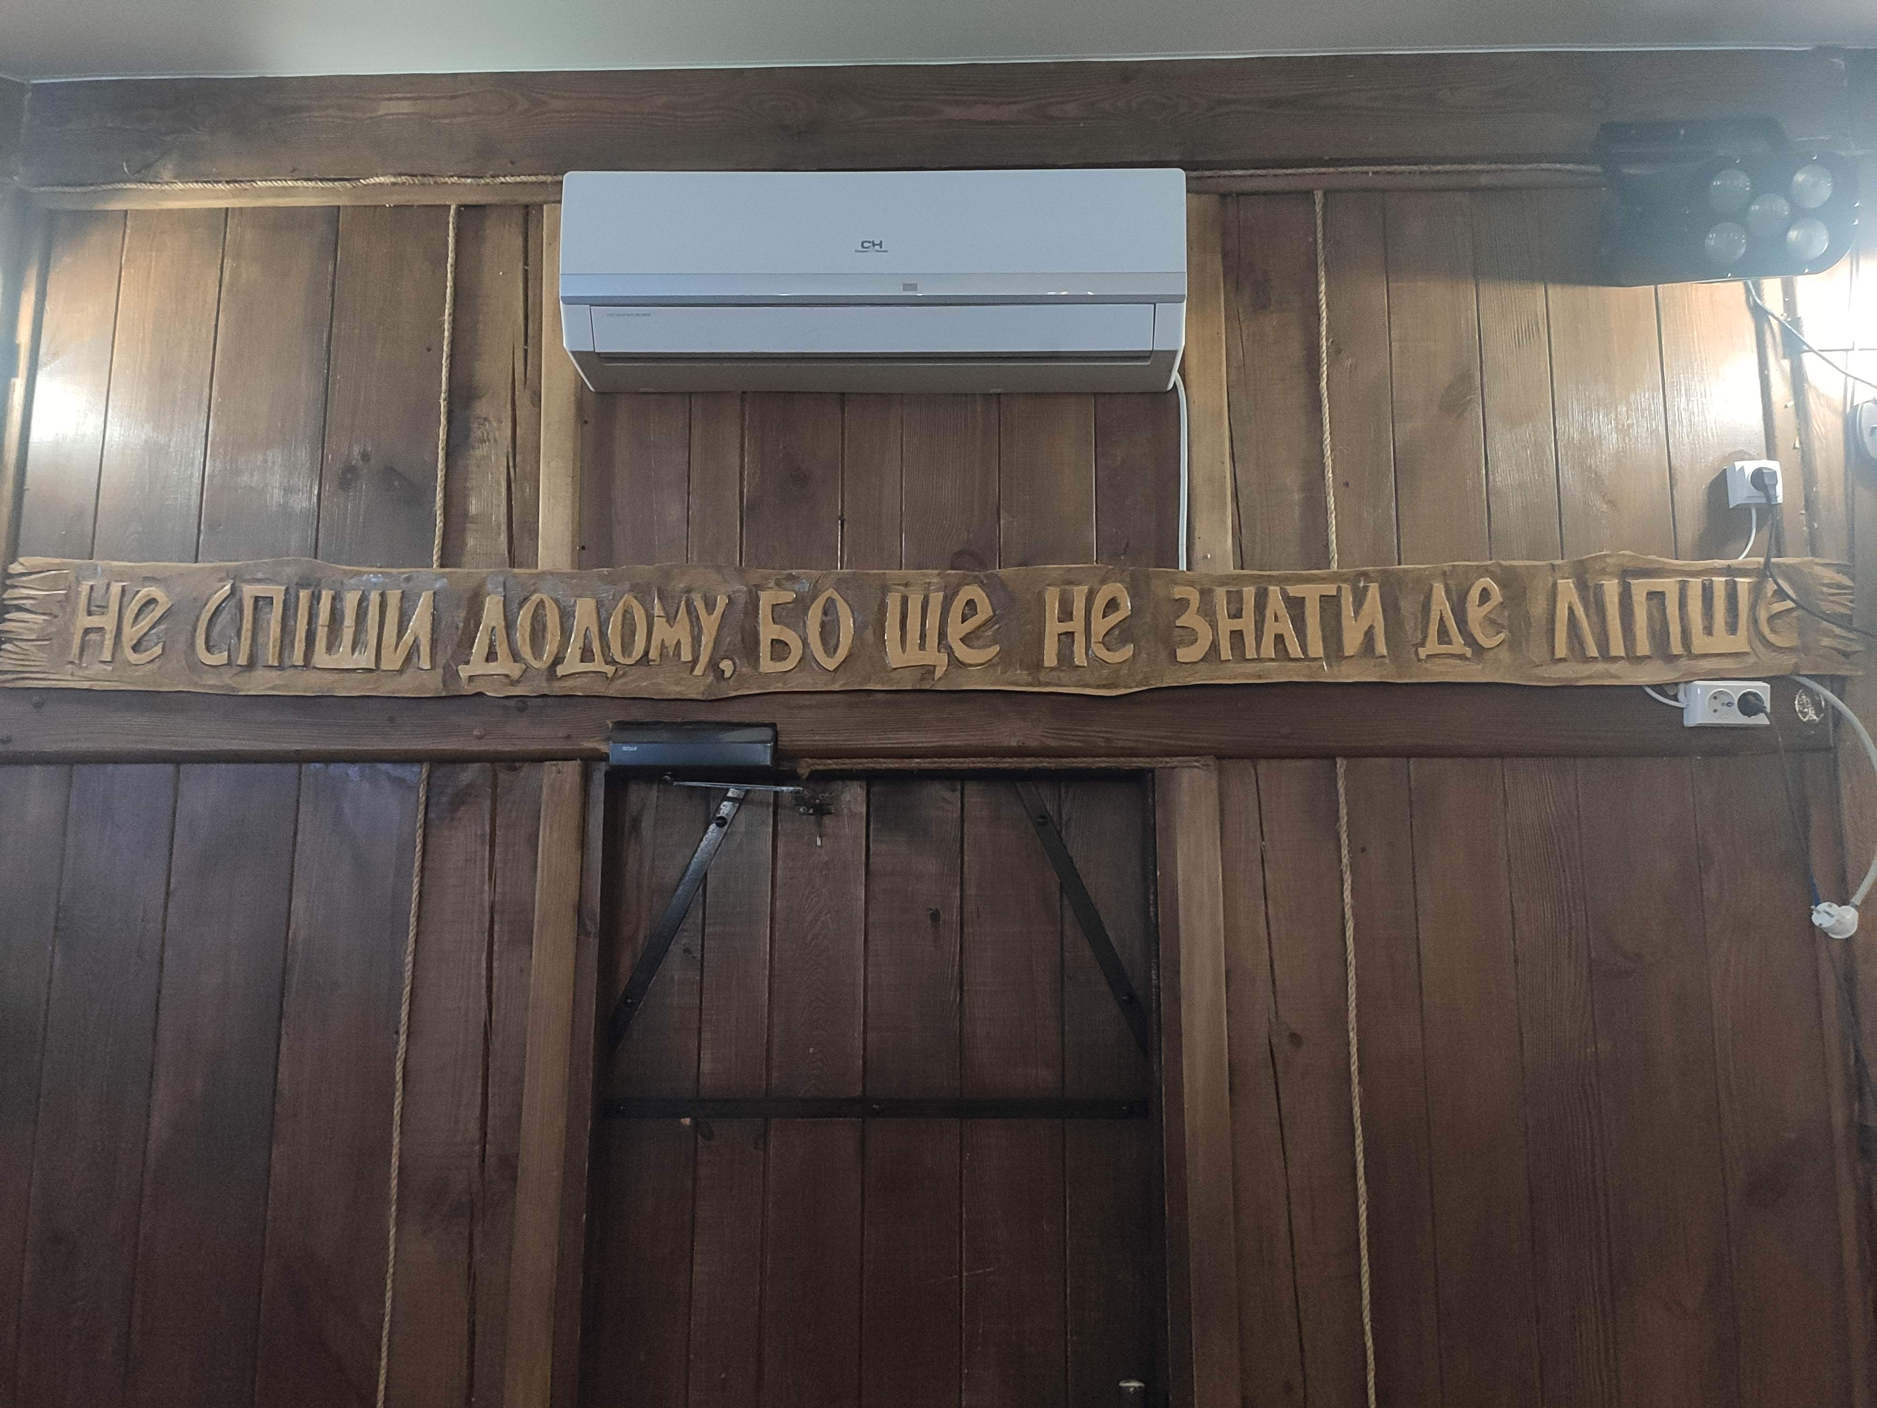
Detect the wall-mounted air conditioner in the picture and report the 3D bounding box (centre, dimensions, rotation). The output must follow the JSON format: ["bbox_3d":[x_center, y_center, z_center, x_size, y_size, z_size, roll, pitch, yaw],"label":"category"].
[{"bbox_3d":[-0.090,-0.618,2.066,0.871,0.260,0.200,0,-9,1],"label":"wall-mounted air conditioner"}]

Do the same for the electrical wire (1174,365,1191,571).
[{"bbox_3d":[0.381,-0.363,2.196,0.018,0.320,0.025,0,-9,2],"label":"electrical wire"}]

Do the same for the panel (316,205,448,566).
[{"bbox_3d":[-0.903,-0.526,2.316,0.193,0.616,0.020,0,-9,2],"label":"panel"}]

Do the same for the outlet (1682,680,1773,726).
[{"bbox_3d":[1.167,0.003,2.086,0.104,0.062,0.042,0,-9,2],"label":"outlet"}]

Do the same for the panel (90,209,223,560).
[{"bbox_3d":[-1.278,-0.529,2.329,0.172,0.609,0.020,0,-9,2],"label":"panel"}]

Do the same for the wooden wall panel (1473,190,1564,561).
[{"bbox_3d":[0.883,-0.492,2.162,0.105,0.625,0.028,0,-9,1],"label":"wooden wall panel"}]

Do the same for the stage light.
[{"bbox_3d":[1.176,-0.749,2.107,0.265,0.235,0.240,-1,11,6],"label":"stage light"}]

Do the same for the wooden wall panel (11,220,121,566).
[{"bbox_3d":[-1.357,-0.489,2.220,0.120,0.606,0.028,0,-9,1],"label":"wooden wall panel"}]

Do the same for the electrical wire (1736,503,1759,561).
[{"bbox_3d":[1.246,-0.262,2.170,0.034,0.086,0.020,0,-9,2],"label":"electrical wire"}]

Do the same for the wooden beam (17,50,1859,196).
[{"bbox_3d":[-0.030,-0.886,2.191,2.804,0.174,0.090,0,-9,2],"label":"wooden beam"}]

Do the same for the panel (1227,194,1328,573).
[{"bbox_3d":[0.518,-0.485,2.171,0.145,0.632,0.028,0,-9,1],"label":"panel"}]

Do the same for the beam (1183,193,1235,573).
[{"bbox_3d":[0.408,-0.480,2.154,0.066,0.622,0.050,0,-9,1],"label":"beam"}]

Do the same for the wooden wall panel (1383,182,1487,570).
[{"bbox_3d":[0.762,-0.489,2.165,0.138,0.628,0.028,0,-9,1],"label":"wooden wall panel"}]

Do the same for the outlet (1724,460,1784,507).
[{"bbox_3d":[1.212,-0.324,2.096,0.065,0.065,0.036,0,-9,1],"label":"outlet"}]

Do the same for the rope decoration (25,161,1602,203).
[{"bbox_3d":[-0.223,-0.850,2.272,2.546,0.018,0.020,0,-9,2],"label":"rope decoration"}]

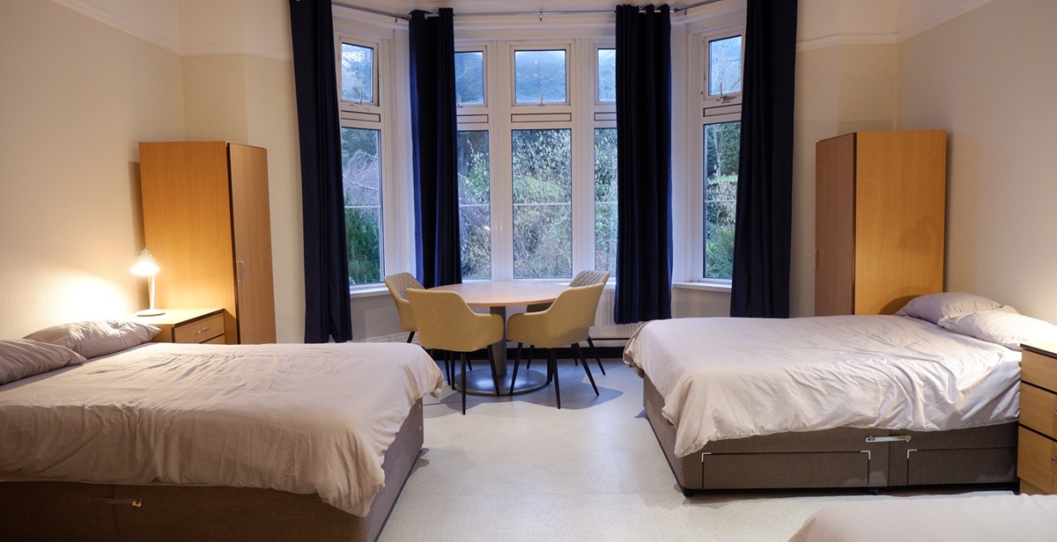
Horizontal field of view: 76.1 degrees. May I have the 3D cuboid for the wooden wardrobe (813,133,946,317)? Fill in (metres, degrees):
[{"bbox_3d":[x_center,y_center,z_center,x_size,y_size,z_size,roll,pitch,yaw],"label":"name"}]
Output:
[{"bbox_3d":[2.546,-0.057,4.983,0.600,1.840,0.676,-1,5,2],"label":"wooden wardrobe"}]

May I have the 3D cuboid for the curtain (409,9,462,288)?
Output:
[{"bbox_3d":[-0.795,-0.852,5.801,0.390,2.680,0.150,-1,5,2],"label":"curtain"}]

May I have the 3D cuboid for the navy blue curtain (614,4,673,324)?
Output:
[{"bbox_3d":[0.979,-0.882,5.746,0.500,2.680,0.150,-1,5,2],"label":"navy blue curtain"}]

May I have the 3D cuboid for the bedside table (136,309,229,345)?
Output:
[{"bbox_3d":[-2.368,0.658,4.420,0.510,0.720,0.600,-1,5,2],"label":"bedside table"}]

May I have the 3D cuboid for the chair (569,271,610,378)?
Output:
[{"bbox_3d":[0.324,0.435,5.614,0.580,0.830,0.560,-4,6,-27],"label":"chair"}]

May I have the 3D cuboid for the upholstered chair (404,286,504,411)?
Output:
[{"bbox_3d":[-0.526,0.528,4.821,0.560,0.830,0.580,2,6,27],"label":"upholstered chair"}]

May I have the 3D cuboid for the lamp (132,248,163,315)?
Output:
[{"bbox_3d":[-2.550,0.067,4.524,0.190,0.440,0.210,2,6,32],"label":"lamp"}]

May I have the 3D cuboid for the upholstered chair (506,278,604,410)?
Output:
[{"bbox_3d":[0.202,0.504,4.918,0.580,0.830,0.560,4,8,44],"label":"upholstered chair"}]

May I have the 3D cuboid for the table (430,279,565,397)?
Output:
[{"bbox_3d":[-0.244,0.521,5.374,1.270,0.726,1.270,-1,5,2],"label":"table"}]

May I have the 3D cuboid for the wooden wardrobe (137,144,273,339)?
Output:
[{"bbox_3d":[-2.331,0.022,5.027,0.605,1.870,0.662,-1,5,2],"label":"wooden wardrobe"}]

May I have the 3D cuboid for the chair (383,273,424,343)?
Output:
[{"bbox_3d":[-0.823,0.460,5.593,0.580,0.830,0.560,1,6,18],"label":"chair"}]

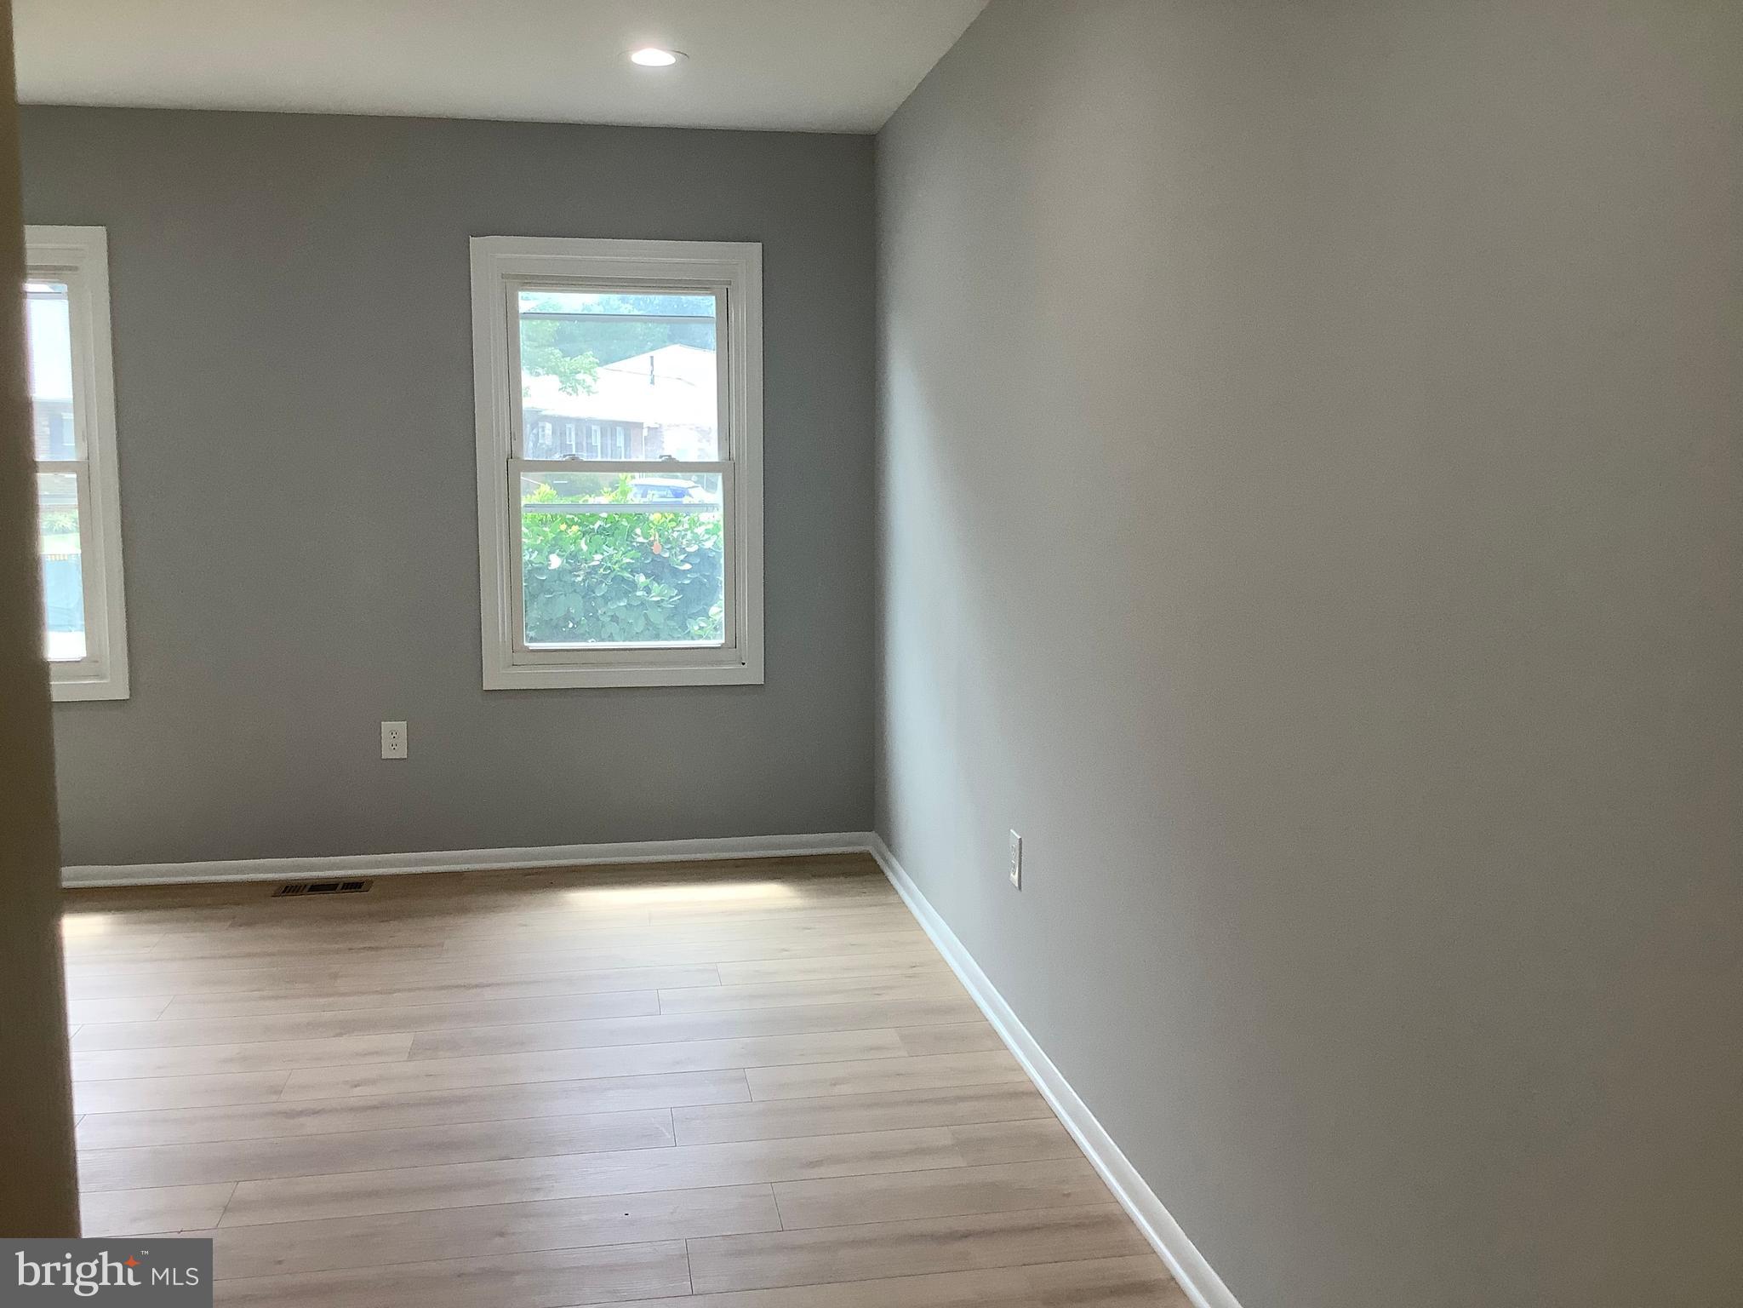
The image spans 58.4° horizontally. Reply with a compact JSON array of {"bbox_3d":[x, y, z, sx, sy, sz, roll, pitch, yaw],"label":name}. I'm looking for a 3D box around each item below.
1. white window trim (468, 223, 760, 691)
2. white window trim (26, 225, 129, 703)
[{"bbox_3d":[-0.822,-0.615,5.160,0.931,1.454,0.100,-1,7,-10],"label":"white window trim"},{"bbox_3d":[-2.808,-0.574,4.808,0.931,1.454,0.100,-1,7,-10],"label":"white window trim"}]

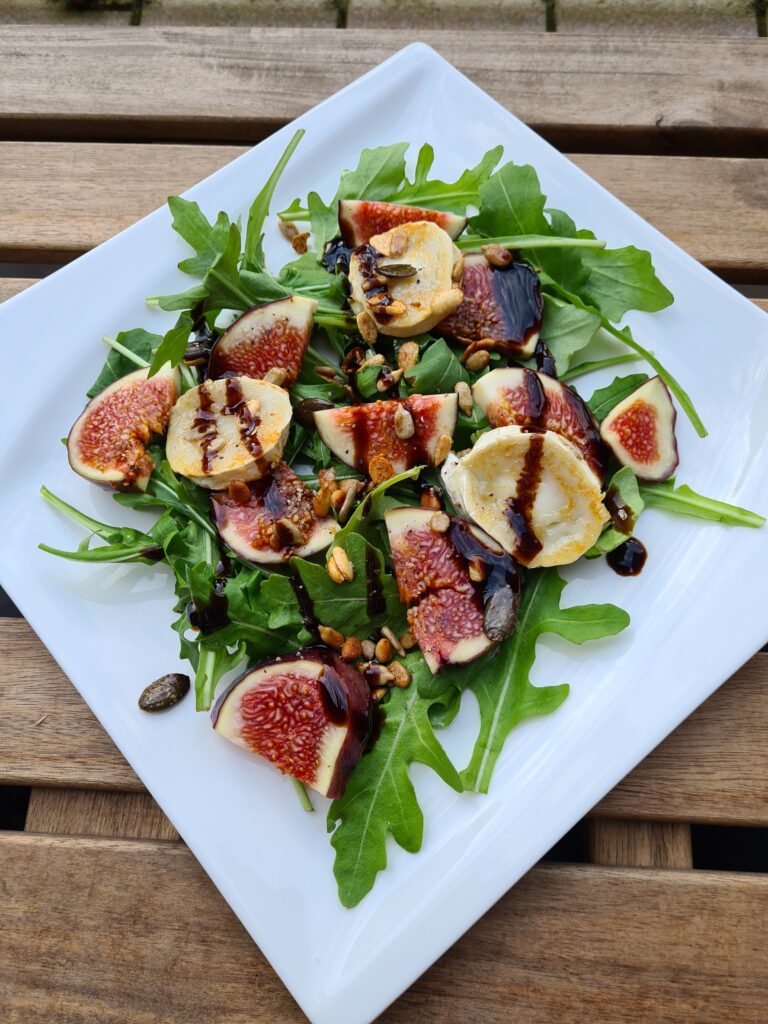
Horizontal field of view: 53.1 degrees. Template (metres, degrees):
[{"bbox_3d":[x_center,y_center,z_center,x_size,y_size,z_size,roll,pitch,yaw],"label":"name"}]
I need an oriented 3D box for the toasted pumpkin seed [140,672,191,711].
[{"bbox_3d":[-0.066,0.054,0.232,0.017,0.004,0.008,-28,72,-8],"label":"toasted pumpkin seed"}]

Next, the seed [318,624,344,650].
[{"bbox_3d":[-0.016,0.038,0.233,0.010,0.003,0.005,38,75,13],"label":"seed"}]

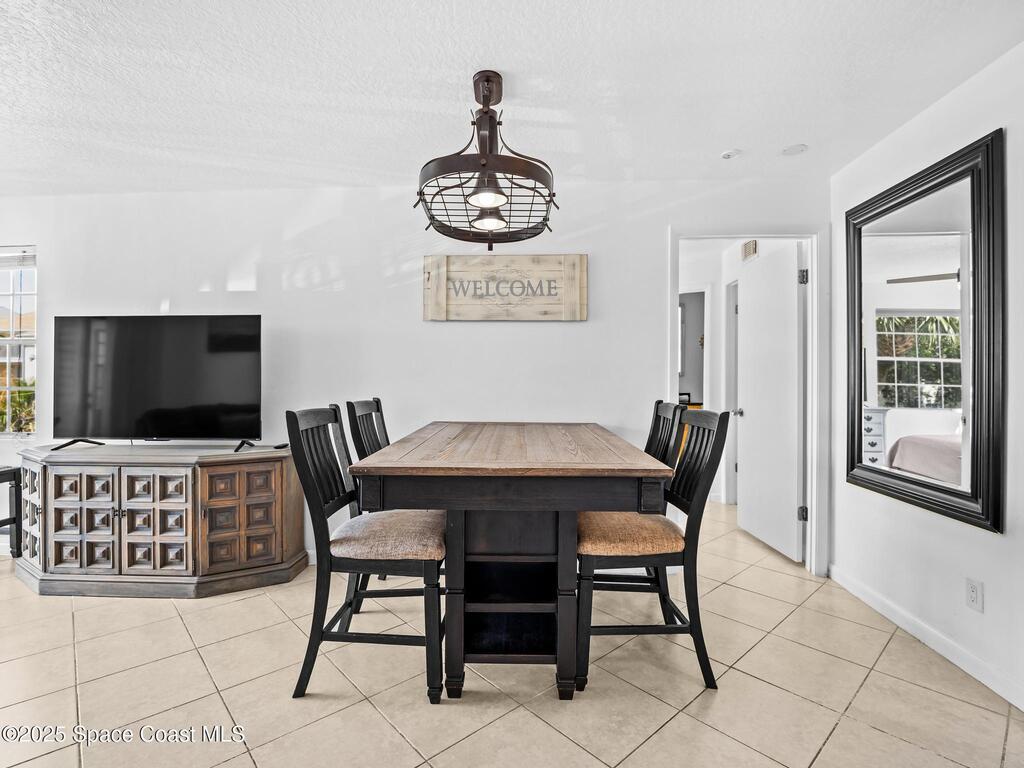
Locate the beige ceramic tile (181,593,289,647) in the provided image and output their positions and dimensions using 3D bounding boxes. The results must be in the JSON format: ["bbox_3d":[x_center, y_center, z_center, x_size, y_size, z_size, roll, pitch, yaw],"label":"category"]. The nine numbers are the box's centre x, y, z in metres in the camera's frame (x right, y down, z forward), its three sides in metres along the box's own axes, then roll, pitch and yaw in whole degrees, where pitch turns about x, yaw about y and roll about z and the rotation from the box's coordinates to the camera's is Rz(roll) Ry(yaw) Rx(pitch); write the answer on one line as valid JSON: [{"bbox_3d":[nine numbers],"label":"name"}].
[{"bbox_3d":[-1.406,1.195,2.408,0.406,0.010,0.406,0,1,-43],"label":"beige ceramic tile"}]

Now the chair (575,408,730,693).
[{"bbox_3d":[0.533,0.640,2.059,0.585,1.063,0.494,0,1,3],"label":"chair"}]

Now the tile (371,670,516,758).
[{"bbox_3d":[-0.255,1.178,1.745,0.397,0.015,0.397,0,1,-42],"label":"tile"}]

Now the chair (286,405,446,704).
[{"bbox_3d":[-0.558,0.648,2.036,0.623,1.095,0.472,0,1,2],"label":"chair"}]

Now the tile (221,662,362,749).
[{"bbox_3d":[-0.845,1.202,1.821,0.406,0.010,0.406,0,1,-43],"label":"tile"}]

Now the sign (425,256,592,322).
[{"bbox_3d":[-0.038,-0.605,3.000,1.035,0.417,0.030,0,1,3],"label":"sign"}]

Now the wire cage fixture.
[{"bbox_3d":[-0.102,-0.935,1.940,0.553,0.603,0.824,0,1,-1],"label":"wire cage fixture"}]

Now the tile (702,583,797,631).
[{"bbox_3d":[1.224,1.175,2.494,0.397,0.015,0.397,0,1,-44],"label":"tile"}]

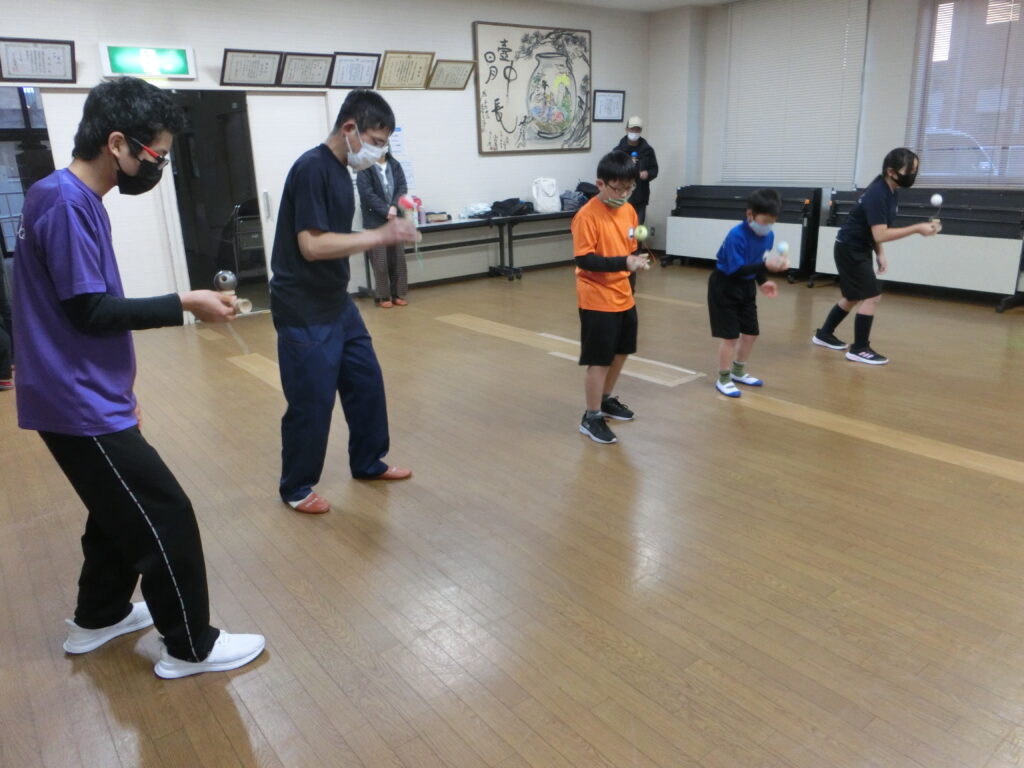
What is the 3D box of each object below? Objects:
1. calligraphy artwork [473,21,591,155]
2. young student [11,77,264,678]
[{"bbox_3d":[0.279,-3.398,8.593,1.690,1.350,0.050,-15,22,-35],"label":"calligraphy artwork"},{"bbox_3d":[-1.050,0.024,2.058,0.620,1.640,0.490,-10,19,-24],"label":"young student"}]

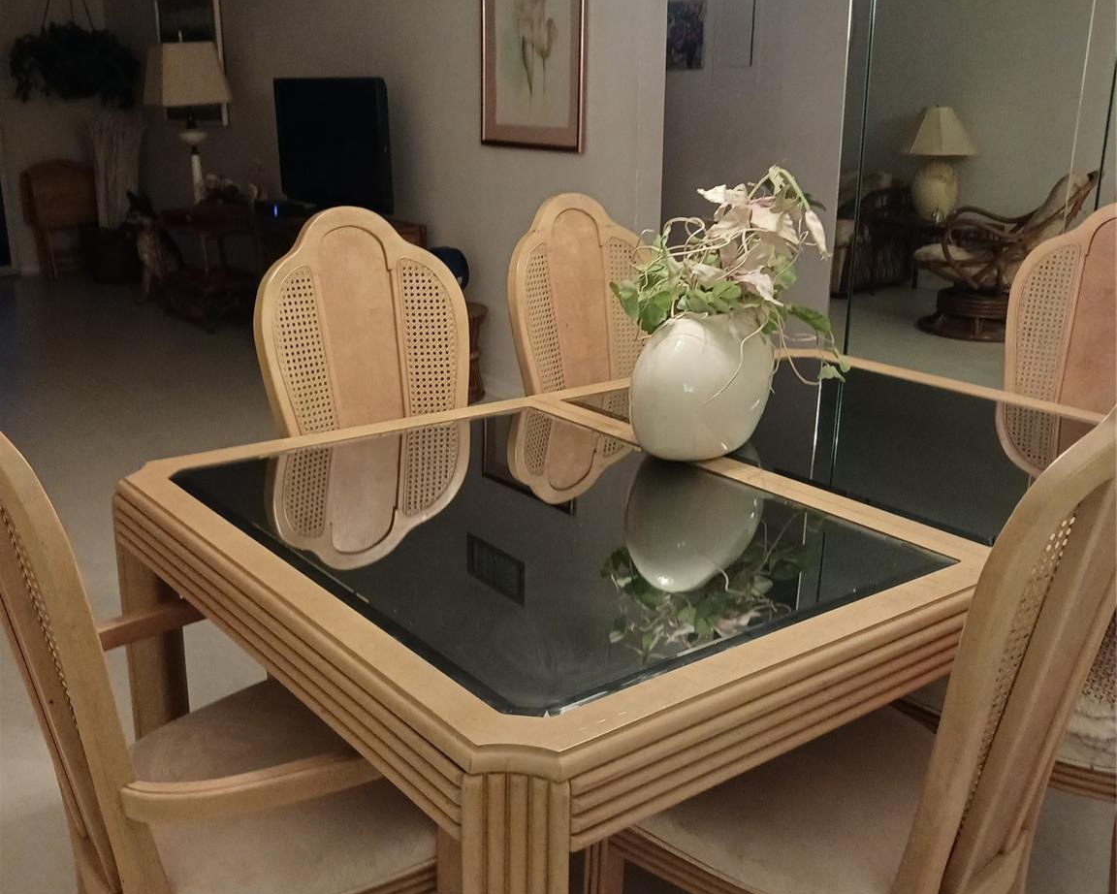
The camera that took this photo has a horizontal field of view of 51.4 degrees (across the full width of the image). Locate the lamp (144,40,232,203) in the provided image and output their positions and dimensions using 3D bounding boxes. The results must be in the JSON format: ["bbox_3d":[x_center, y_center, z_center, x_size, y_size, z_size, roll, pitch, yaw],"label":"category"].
[{"bbox_3d":[-2.087,-1.825,6.577,0.390,0.910,0.360,-12,21,-37],"label":"lamp"}]

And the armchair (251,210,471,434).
[{"bbox_3d":[-0.217,0.150,2.074,0.500,1.100,0.600,-13,22,-39],"label":"armchair"}]

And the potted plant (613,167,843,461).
[{"bbox_3d":[0.264,-0.203,1.813,0.365,0.457,0.310,3,17,7],"label":"potted plant"}]

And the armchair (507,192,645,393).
[{"bbox_3d":[0.195,0.040,2.458,0.500,1.100,0.600,-14,22,-39],"label":"armchair"}]

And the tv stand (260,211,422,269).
[{"bbox_3d":[-1.078,-0.766,5.733,0.420,0.690,0.980,-12,21,-37],"label":"tv stand"}]

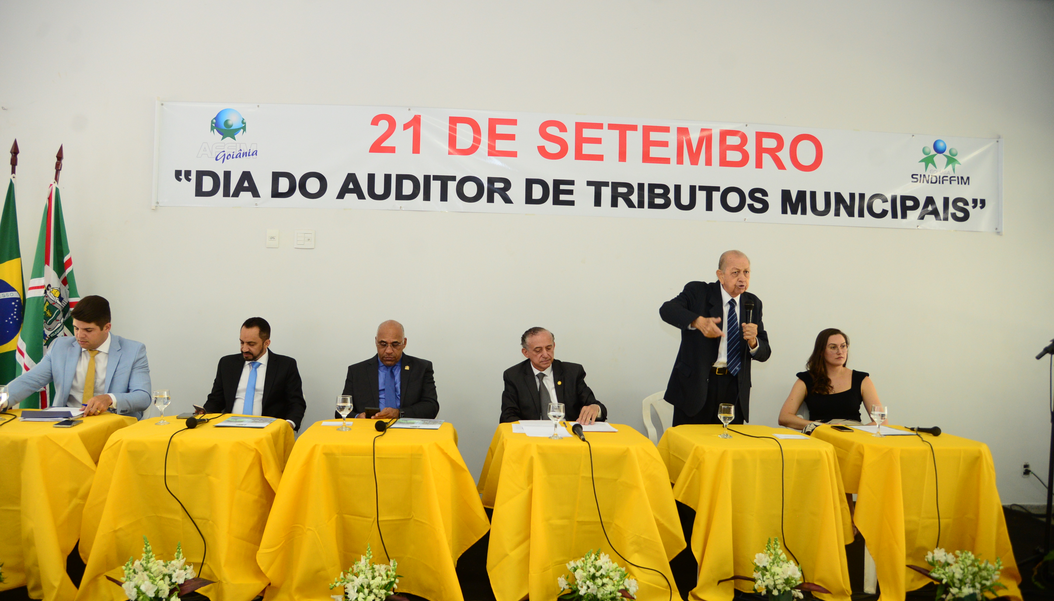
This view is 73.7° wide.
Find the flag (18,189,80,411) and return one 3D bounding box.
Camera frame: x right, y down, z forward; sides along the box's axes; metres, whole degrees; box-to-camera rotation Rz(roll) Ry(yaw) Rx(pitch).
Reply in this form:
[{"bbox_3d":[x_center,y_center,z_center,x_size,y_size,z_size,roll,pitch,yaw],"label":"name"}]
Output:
[{"bbox_3d":[-2.856,0.047,4.206,0.400,1.470,0.220,2,-2,-4],"label":"flag"}]

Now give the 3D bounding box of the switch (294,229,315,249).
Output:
[{"bbox_3d":[-1.446,-0.398,4.572,0.126,0.122,0.012,2,-2,-4],"label":"switch"}]

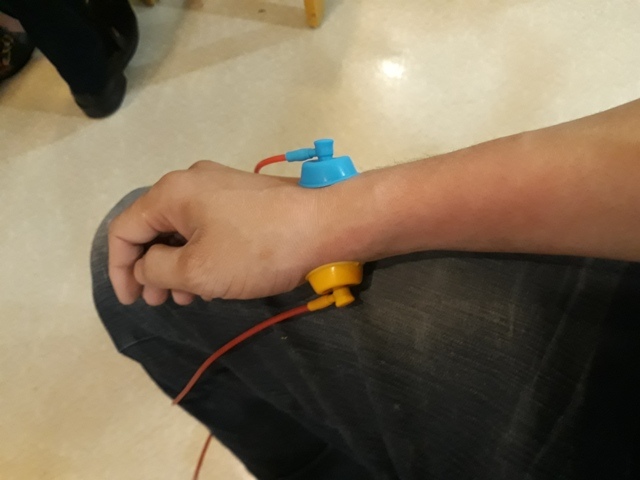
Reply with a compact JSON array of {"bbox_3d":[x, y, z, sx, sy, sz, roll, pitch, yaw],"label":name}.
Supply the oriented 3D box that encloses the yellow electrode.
[{"bbox_3d":[0.010,0.029,0.303,0.039,0.037,0.025,-13,76,0],"label":"yellow electrode"}]

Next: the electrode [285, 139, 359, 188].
[{"bbox_3d":[0.001,-0.047,0.300,0.043,0.026,0.037,-10,15,0],"label":"electrode"}]

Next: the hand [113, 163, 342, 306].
[{"bbox_3d":[-0.056,-0.007,0.310,0.135,0.088,0.084,1,100,5],"label":"hand"}]

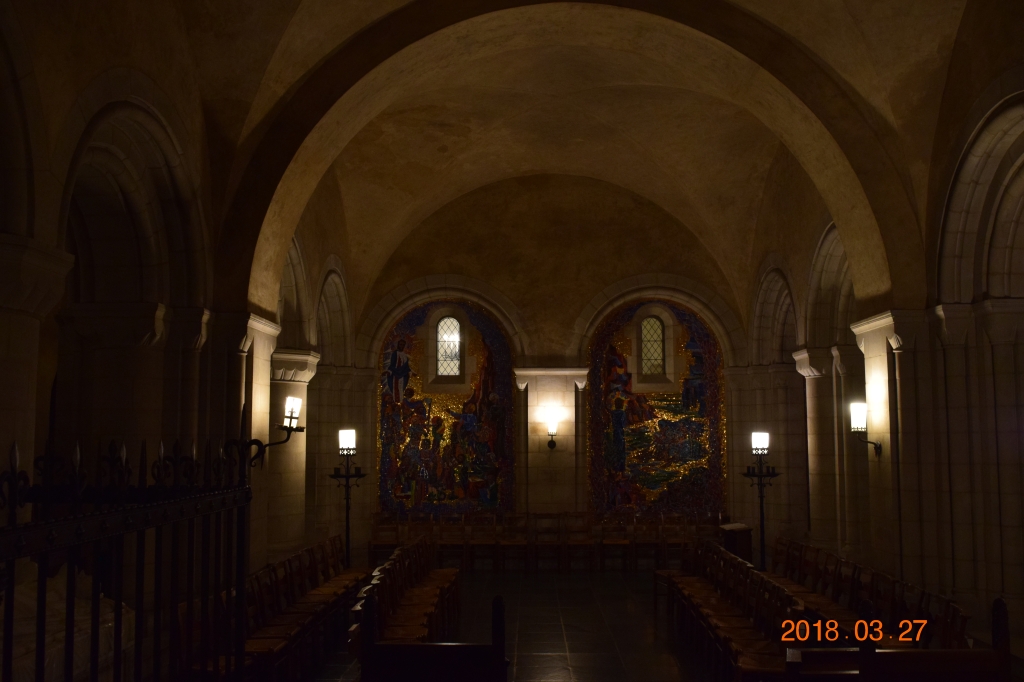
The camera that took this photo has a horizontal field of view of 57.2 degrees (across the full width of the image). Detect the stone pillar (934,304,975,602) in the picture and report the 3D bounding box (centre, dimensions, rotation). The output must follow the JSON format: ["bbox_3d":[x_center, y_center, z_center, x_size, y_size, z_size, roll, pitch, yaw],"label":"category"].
[{"bbox_3d":[3.829,0.953,8.122,0.260,2.546,0.260,0,-6,1],"label":"stone pillar"}]

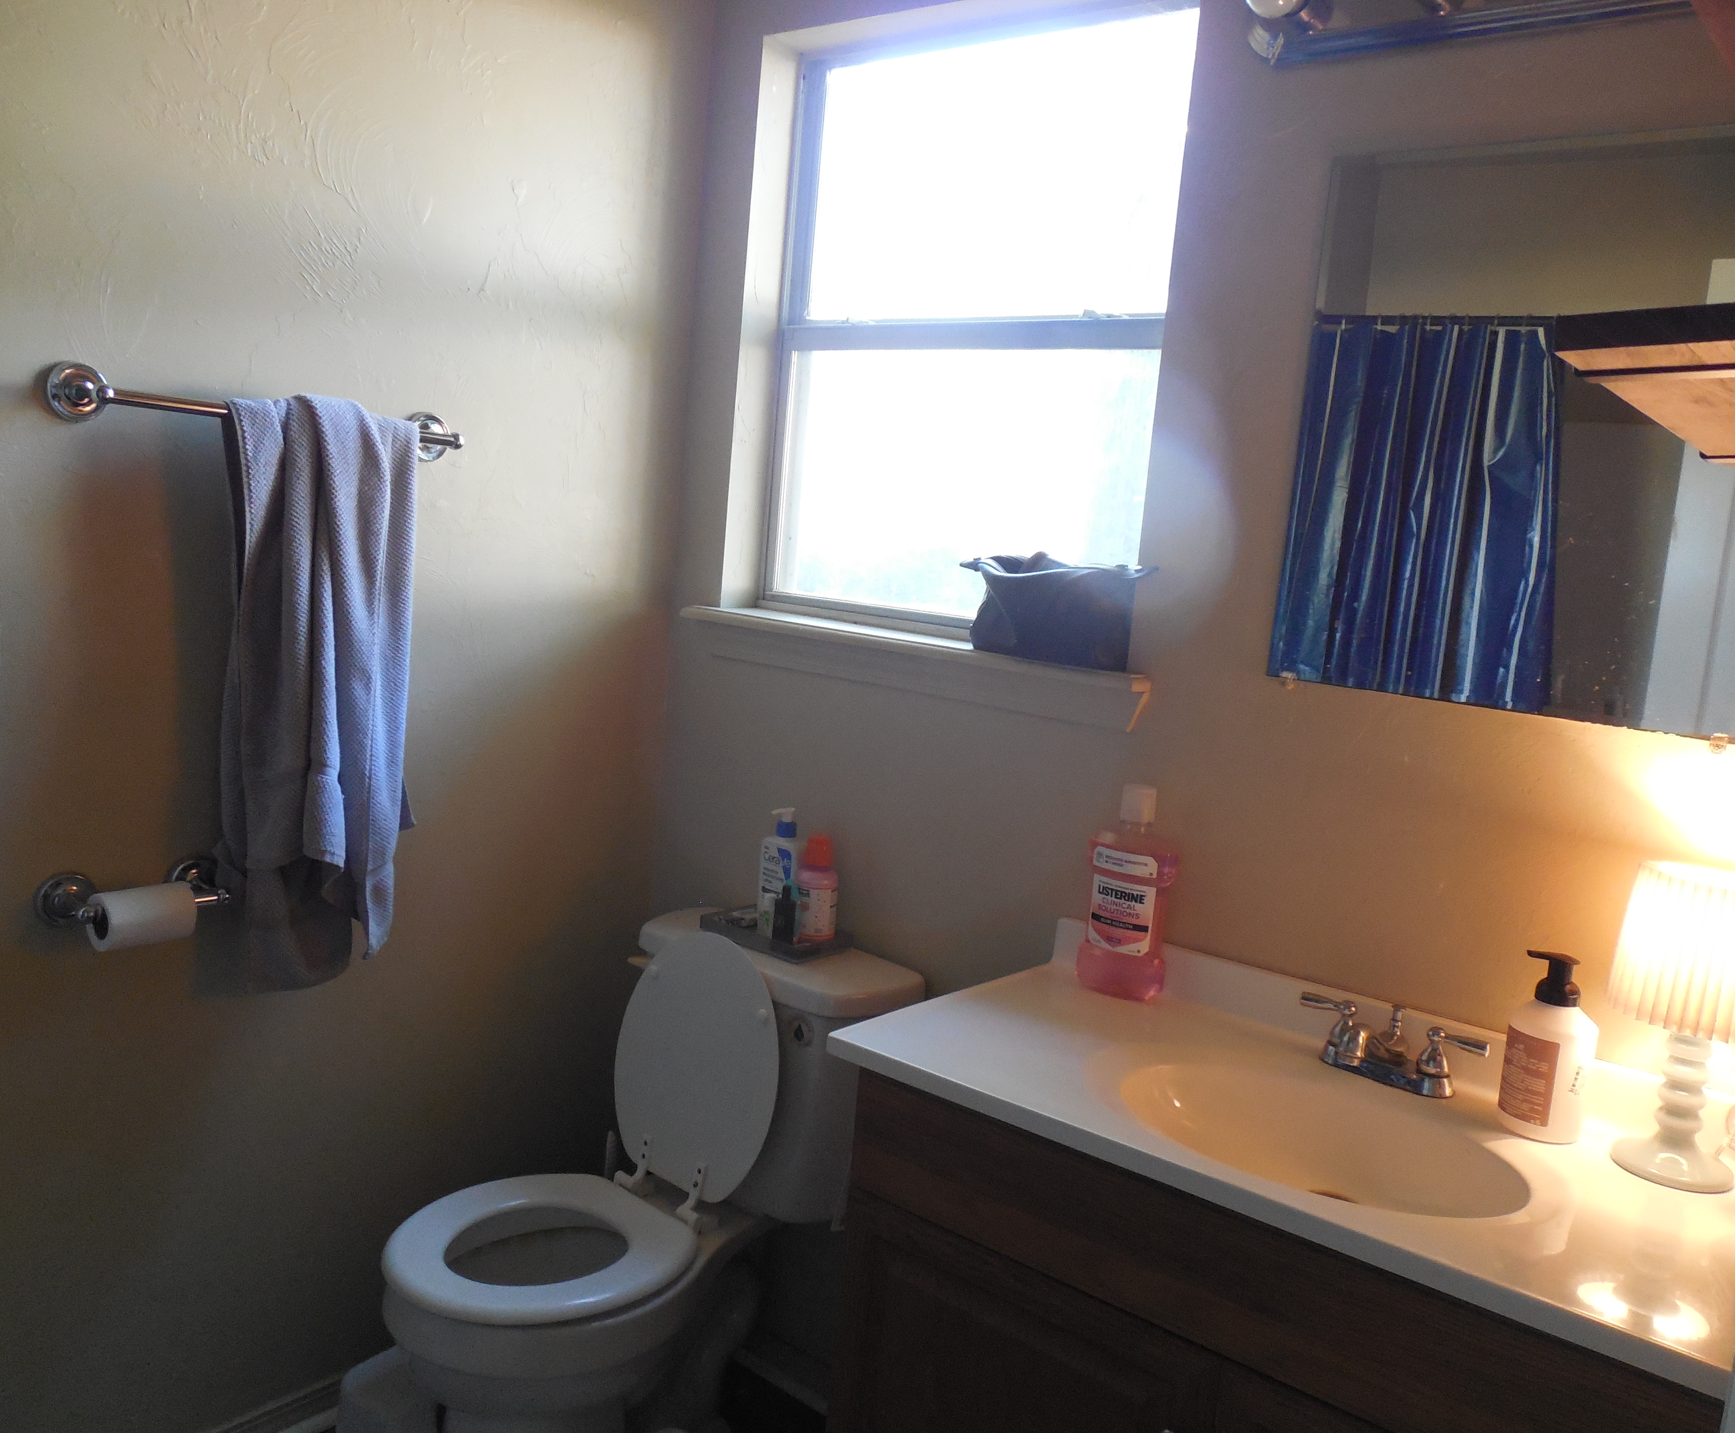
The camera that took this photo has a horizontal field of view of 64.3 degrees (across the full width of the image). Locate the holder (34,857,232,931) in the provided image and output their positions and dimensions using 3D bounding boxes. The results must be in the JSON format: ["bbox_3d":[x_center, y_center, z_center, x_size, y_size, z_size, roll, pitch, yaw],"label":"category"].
[{"bbox_3d":[-0.865,0.219,1.660,0.086,0.069,0.226,11,9,37],"label":"holder"}]

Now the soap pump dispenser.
[{"bbox_3d":[0.715,0.338,1.437,0.084,0.196,0.084,10,9,34],"label":"soap pump dispenser"}]

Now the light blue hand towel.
[{"bbox_3d":[-0.700,-0.014,1.762,0.090,0.748,0.270,11,9,37],"label":"light blue hand towel"}]

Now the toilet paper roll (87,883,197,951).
[{"bbox_3d":[-0.853,0.237,1.630,0.067,0.067,0.100,11,9,37],"label":"toilet paper roll"}]

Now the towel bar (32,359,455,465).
[{"bbox_3d":[-0.717,-0.370,1.707,0.086,0.067,0.532,11,9,37],"label":"towel bar"}]

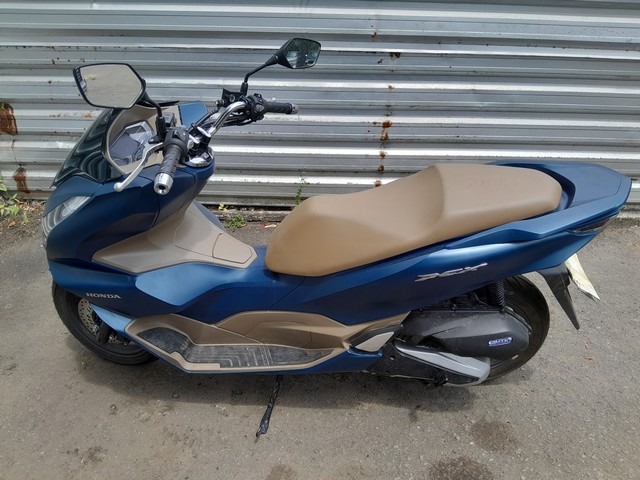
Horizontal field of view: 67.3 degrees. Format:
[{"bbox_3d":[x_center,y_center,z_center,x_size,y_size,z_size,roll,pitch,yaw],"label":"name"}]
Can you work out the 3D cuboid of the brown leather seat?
[{"bbox_3d":[0.265,-0.067,1.458,0.850,0.285,0.320,3,35,3],"label":"brown leather seat"}]

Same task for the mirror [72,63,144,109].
[{"bbox_3d":[-0.449,-0.328,1.018,0.138,0.093,0.050,-18,39,-36],"label":"mirror"}]

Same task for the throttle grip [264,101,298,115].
[{"bbox_3d":[-0.119,-0.422,1.541,0.038,0.038,0.143,18,19,35],"label":"throttle grip"}]

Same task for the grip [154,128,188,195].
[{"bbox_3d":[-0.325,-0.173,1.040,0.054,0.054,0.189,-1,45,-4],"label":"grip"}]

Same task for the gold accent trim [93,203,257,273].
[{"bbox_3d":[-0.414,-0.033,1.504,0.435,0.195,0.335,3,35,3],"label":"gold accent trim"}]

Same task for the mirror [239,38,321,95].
[{"bbox_3d":[-0.121,-0.548,1.510,0.275,0.152,0.073,-21,30,-40],"label":"mirror"}]

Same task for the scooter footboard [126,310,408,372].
[{"bbox_3d":[-0.169,0.297,1.531,0.860,0.220,0.140,3,35,3],"label":"scooter footboard"}]

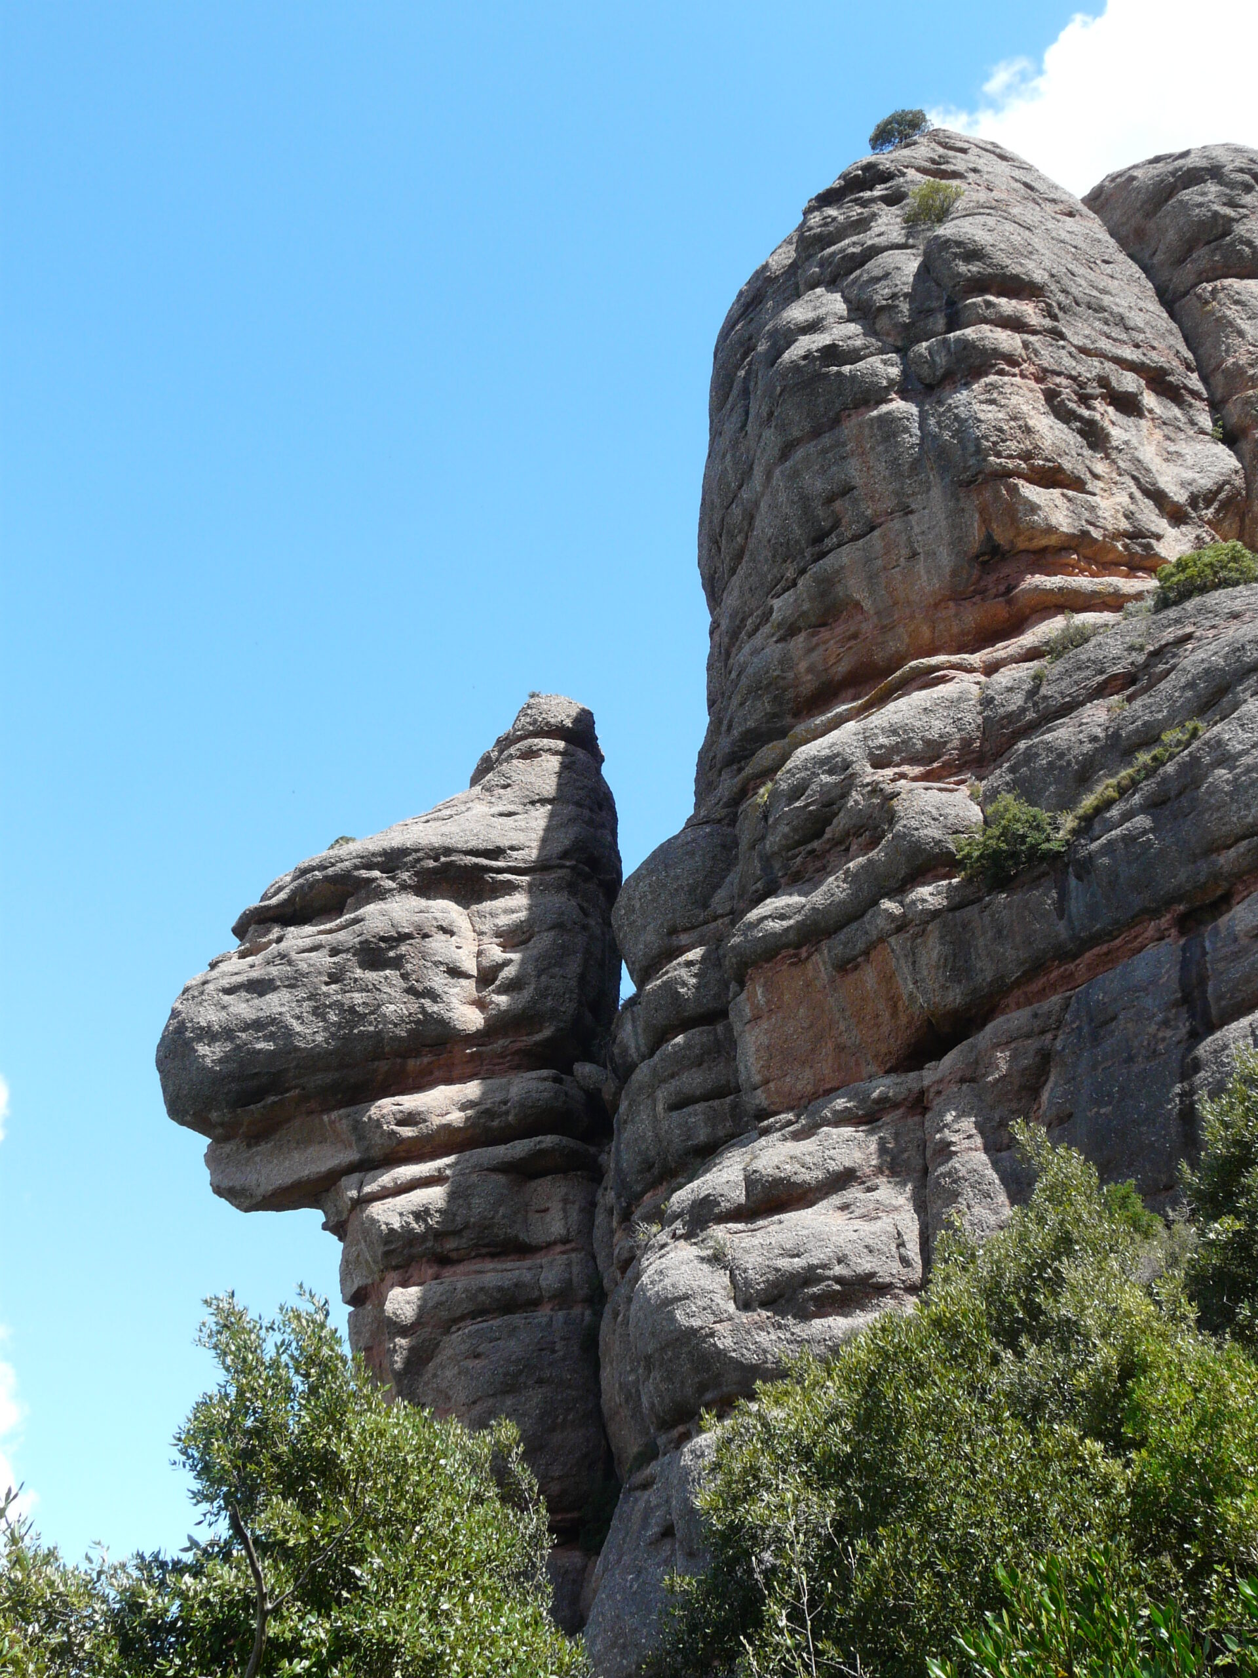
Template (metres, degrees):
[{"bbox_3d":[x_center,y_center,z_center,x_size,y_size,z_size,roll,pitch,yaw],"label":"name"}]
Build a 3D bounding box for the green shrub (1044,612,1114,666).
[{"bbox_3d":[12.490,-5.570,54.000,1.850,1.350,1.500,0,-28,0],"label":"green shrub"}]

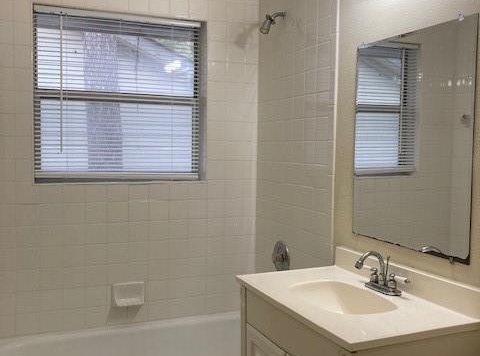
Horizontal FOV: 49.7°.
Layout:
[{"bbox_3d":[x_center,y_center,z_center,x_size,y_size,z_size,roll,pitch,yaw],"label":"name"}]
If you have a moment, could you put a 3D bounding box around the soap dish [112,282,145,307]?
[{"bbox_3d":[-0.589,0.620,2.731,0.160,0.110,0.075,-1,3,-22],"label":"soap dish"}]

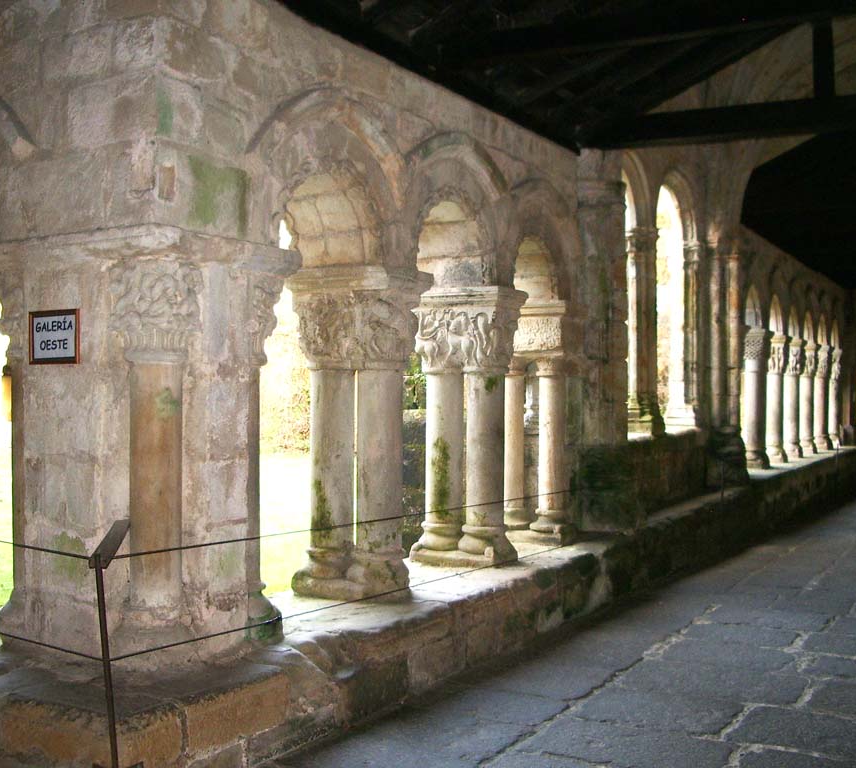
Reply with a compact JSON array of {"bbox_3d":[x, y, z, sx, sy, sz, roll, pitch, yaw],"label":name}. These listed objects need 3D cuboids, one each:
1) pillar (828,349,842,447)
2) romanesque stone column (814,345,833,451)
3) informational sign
[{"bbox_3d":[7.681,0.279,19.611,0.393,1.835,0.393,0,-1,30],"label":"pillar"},{"bbox_3d":[7.512,0.223,19.780,0.326,2.020,0.316,-1,-1,30],"label":"romanesque stone column"},{"bbox_3d":[-1.616,-0.200,4.478,0.316,0.232,0.029,0,-1,30],"label":"informational sign"}]

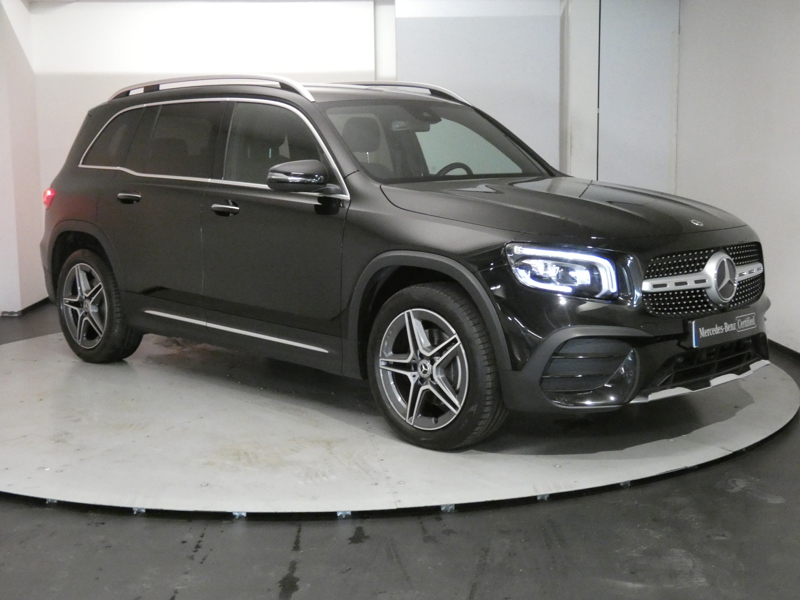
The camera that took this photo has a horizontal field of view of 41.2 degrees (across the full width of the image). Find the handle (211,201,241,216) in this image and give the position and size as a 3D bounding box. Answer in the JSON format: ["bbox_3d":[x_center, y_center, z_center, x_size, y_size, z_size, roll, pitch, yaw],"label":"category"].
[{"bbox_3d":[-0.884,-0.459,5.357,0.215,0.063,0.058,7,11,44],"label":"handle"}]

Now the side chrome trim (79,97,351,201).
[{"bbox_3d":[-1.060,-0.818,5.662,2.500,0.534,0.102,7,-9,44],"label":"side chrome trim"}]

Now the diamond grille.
[{"bbox_3d":[1.333,-0.085,4.500,0.105,0.280,1.000,7,11,44],"label":"diamond grille"}]

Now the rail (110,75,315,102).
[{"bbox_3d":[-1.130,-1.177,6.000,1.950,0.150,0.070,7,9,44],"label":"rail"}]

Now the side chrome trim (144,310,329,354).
[{"bbox_3d":[-0.888,0.155,5.474,1.570,0.035,0.030,9,10,44],"label":"side chrome trim"}]

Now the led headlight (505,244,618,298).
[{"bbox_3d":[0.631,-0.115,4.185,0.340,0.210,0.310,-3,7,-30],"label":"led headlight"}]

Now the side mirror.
[{"bbox_3d":[-0.471,-0.579,4.938,0.190,0.150,0.215,7,11,44],"label":"side mirror"}]

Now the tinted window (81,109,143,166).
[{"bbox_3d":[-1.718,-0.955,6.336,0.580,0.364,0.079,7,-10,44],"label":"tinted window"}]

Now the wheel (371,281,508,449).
[{"bbox_3d":[0.168,0.281,4.573,0.715,0.710,0.240,7,9,44],"label":"wheel"}]

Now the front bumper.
[{"bbox_3d":[1.187,0.158,4.680,0.520,0.490,1.820,7,9,44],"label":"front bumper"}]

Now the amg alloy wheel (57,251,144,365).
[{"bbox_3d":[-1.847,0.026,6.545,0.715,0.710,0.240,7,11,44],"label":"amg alloy wheel"}]

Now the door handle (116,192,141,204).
[{"bbox_3d":[-1.543,-0.578,6.042,0.225,0.058,0.055,7,9,44],"label":"door handle"}]

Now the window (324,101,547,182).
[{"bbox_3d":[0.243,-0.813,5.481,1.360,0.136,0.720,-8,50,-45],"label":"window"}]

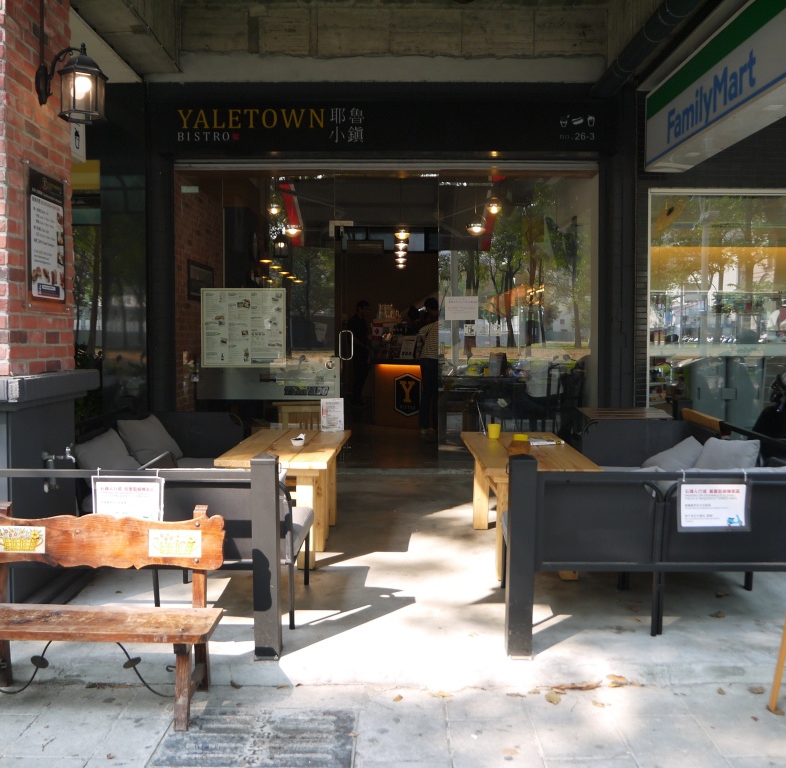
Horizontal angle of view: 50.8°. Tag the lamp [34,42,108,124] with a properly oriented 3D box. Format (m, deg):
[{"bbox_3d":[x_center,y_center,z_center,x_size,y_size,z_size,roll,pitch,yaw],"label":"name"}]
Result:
[{"bbox_3d":[-1.762,-1.662,4.535,0.360,0.450,0.260,0,3,0],"label":"lamp"}]

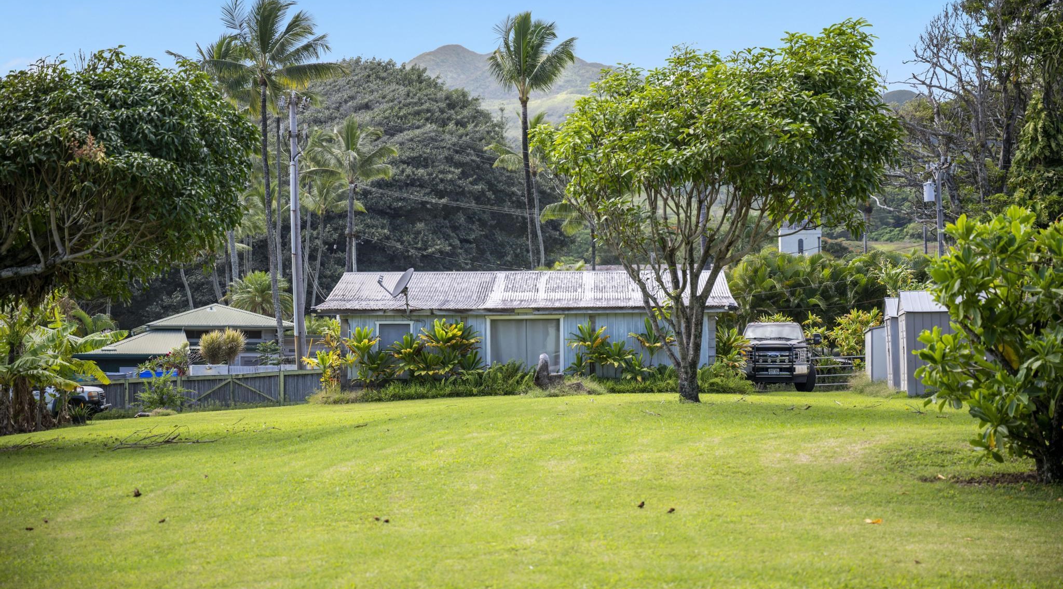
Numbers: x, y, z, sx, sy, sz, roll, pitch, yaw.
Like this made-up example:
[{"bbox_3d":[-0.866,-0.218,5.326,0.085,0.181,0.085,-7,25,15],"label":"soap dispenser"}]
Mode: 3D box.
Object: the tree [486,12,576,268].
[{"bbox_3d":[0.066,-5.302,109.000,4.800,18.800,4.800,0,-2,0],"label":"tree"}]

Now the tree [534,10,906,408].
[{"bbox_3d":[3.875,-1.721,42.564,7.400,7.814,6.800,0,-2,0],"label":"tree"}]

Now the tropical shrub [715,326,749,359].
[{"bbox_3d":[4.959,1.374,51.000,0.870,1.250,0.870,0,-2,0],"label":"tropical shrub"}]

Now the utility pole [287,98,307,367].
[{"bbox_3d":[-7.974,-1.570,71.000,0.420,10.800,0.420,-2,-2,0],"label":"utility pole"}]

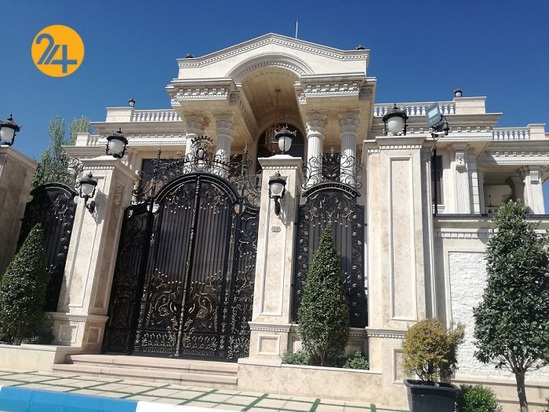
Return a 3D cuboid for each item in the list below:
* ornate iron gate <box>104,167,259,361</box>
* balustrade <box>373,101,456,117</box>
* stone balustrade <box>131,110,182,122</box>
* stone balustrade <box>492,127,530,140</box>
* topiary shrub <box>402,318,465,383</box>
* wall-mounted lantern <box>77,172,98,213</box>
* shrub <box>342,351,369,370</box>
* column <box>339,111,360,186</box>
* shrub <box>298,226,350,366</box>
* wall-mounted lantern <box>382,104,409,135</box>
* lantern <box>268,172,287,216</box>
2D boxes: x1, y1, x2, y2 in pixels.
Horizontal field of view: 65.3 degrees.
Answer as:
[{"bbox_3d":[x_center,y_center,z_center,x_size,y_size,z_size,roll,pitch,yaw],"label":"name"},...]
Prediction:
[{"bbox_3d":[-1.787,1.102,8.919,3.316,3.849,0.150,0,-16,12],"label":"ornate iron gate"},{"bbox_3d":[6.395,-4.342,19.684,3.711,0.720,0.220,1,-16,10],"label":"balustrade"},{"bbox_3d":[-5.856,-4.491,21.799,3.076,0.720,0.220,1,-16,10],"label":"stone balustrade"},{"bbox_3d":[11.763,-3.482,21.378,1.855,0.720,0.220,1,-16,10],"label":"stone balustrade"},{"bbox_3d":[2.112,1.925,5.707,0.768,0.825,0.691,0,-16,12],"label":"topiary shrub"},{"bbox_3d":[-3.840,-0.291,8.825,0.360,0.788,0.430,0,-16,12],"label":"wall-mounted lantern"},{"bbox_3d":[1.380,2.616,7.211,0.414,0.349,0.393,0,-16,12],"label":"shrub"},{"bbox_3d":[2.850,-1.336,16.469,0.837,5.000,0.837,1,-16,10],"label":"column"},{"bbox_3d":[0.917,1.578,7.726,0.872,2.480,0.845,0,-16,12],"label":"shrub"},{"bbox_3d":[2.331,-1.650,8.250,0.470,0.700,0.470,0,-16,12],"label":"wall-mounted lantern"},{"bbox_3d":[0.048,-0.251,7.989,0.360,0.794,0.430,0,-16,12],"label":"lantern"}]

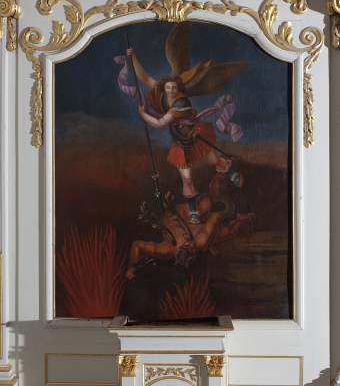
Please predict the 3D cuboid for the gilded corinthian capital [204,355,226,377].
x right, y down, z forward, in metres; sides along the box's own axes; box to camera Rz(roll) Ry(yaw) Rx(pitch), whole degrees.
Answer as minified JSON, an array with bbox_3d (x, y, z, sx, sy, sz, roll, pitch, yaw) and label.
[{"bbox_3d":[0.310,1.181,5.030,0.149,0.146,0.120,0,0,1],"label":"gilded corinthian capital"}]

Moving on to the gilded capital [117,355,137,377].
[{"bbox_3d":[-0.288,1.182,5.035,0.148,0.146,0.120,0,0,1],"label":"gilded capital"}]

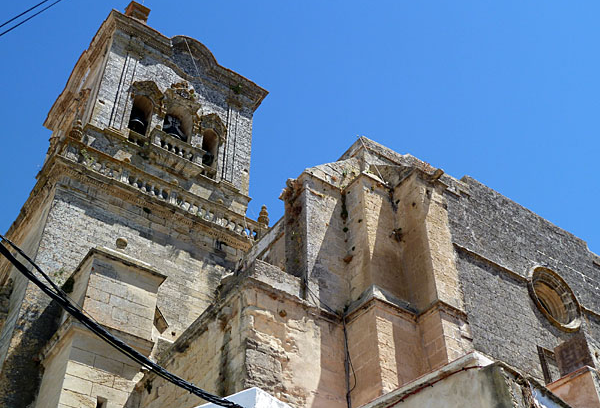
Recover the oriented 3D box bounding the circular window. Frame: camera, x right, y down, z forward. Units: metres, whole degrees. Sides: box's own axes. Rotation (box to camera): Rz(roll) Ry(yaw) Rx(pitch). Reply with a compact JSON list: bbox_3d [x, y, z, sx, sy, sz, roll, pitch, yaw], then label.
[{"bbox_3d":[8.138,3.110,24.632,2.280,2.280,0.500,25,-48,-25],"label":"circular window"}]

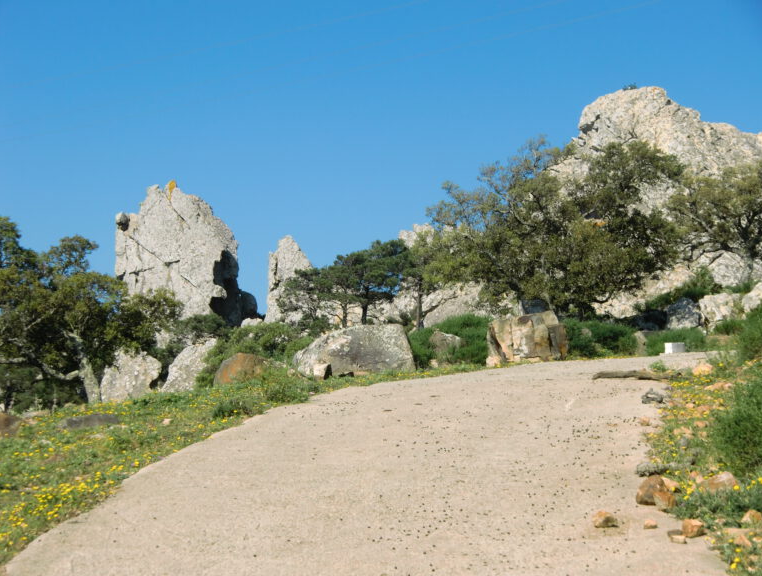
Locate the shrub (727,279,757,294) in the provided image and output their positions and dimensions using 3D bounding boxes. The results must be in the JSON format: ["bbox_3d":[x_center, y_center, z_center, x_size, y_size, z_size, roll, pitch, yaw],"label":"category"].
[{"bbox_3d":[8.790,-0.036,41.000,0.729,0.389,0.584,0,-3,0],"label":"shrub"}]

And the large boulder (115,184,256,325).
[{"bbox_3d":[-7.304,-1.214,63.000,5.231,5.305,3.661,0,-3,0],"label":"large boulder"}]

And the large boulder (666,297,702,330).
[{"bbox_3d":[6.638,0.560,37.000,0.790,0.746,0.632,0,-3,0],"label":"large boulder"}]

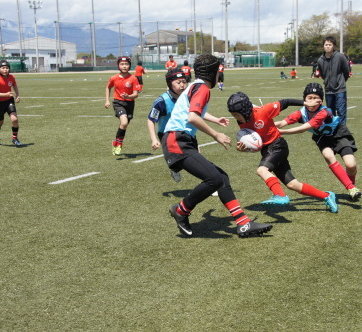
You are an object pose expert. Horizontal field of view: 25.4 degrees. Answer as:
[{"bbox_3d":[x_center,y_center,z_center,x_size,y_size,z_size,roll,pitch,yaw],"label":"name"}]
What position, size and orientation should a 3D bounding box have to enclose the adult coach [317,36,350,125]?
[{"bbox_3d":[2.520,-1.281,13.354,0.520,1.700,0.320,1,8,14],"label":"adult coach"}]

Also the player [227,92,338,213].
[{"bbox_3d":[0.898,-0.085,6.970,0.900,1.030,0.600,-6,9,-32],"label":"player"}]

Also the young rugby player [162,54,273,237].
[{"bbox_3d":[0.286,-0.160,6.303,0.850,1.400,0.550,-3,8,-13],"label":"young rugby player"}]

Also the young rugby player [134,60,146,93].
[{"bbox_3d":[-1.815,-3.931,35.685,0.520,1.410,0.450,2,8,26],"label":"young rugby player"}]

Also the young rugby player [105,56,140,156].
[{"bbox_3d":[-0.831,-0.859,11.583,0.480,1.420,0.480,-2,7,-7],"label":"young rugby player"}]

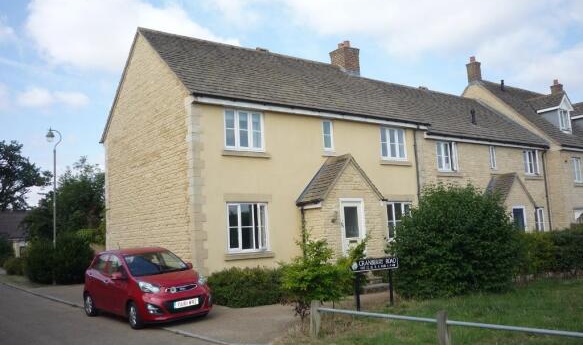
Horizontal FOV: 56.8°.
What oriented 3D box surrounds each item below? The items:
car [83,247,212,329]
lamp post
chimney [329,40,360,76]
[{"bbox_3d":[-3.139,2.363,11.623,1.620,1.480,3.595,0,-6,-40],"label":"car"},{"bbox_3d":[-9.881,1.340,22.423,0.610,6.600,0.340,2,-8,-36],"label":"lamp post"},{"bbox_3d":[2.195,-4.635,22.089,0.830,1.530,0.900,2,-8,-36],"label":"chimney"}]

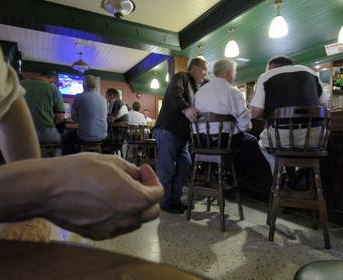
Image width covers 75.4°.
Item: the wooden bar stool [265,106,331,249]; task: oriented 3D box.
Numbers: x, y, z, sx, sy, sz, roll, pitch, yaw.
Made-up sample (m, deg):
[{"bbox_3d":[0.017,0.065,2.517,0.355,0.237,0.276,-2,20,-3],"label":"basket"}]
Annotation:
[{"bbox_3d":[1.068,0.288,1.927,0.460,1.110,0.460,0,3,17],"label":"wooden bar stool"}]

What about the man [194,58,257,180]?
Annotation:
[{"bbox_3d":[0.518,-0.175,2.294,0.540,1.290,0.740,1,3,33],"label":"man"}]

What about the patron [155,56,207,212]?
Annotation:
[{"bbox_3d":[0.110,-0.050,2.481,0.560,1.750,0.520,-2,3,-28],"label":"patron"}]

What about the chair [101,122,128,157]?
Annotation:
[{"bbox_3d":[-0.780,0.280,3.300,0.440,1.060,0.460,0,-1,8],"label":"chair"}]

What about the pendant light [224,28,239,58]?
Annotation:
[{"bbox_3d":[0.851,-1.369,3.150,0.190,0.410,0.190,0,-1,0],"label":"pendant light"}]

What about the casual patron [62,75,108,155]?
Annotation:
[{"bbox_3d":[-1.202,-0.191,3.054,0.520,1.320,0.700,-3,4,-38],"label":"casual patron"}]

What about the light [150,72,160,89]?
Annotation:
[{"bbox_3d":[-0.372,-1.333,5.000,0.190,0.390,0.190,0,-1,0],"label":"light"}]

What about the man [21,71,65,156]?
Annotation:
[{"bbox_3d":[-1.380,-0.120,2.480,0.550,1.280,0.740,0,-1,-7],"label":"man"}]

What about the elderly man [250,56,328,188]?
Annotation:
[{"bbox_3d":[1.068,-0.162,2.025,0.620,1.270,0.700,0,3,18],"label":"elderly man"}]

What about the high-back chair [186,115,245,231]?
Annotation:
[{"bbox_3d":[0.433,0.284,2.237,0.470,1.100,0.470,1,3,27],"label":"high-back chair"}]

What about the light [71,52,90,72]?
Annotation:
[{"bbox_3d":[-1.956,-1.666,4.772,0.360,0.420,0.360,-1,3,0],"label":"light"}]

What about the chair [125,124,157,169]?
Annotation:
[{"bbox_3d":[-0.570,0.290,4.250,0.440,1.060,0.460,0,-1,45],"label":"chair"}]

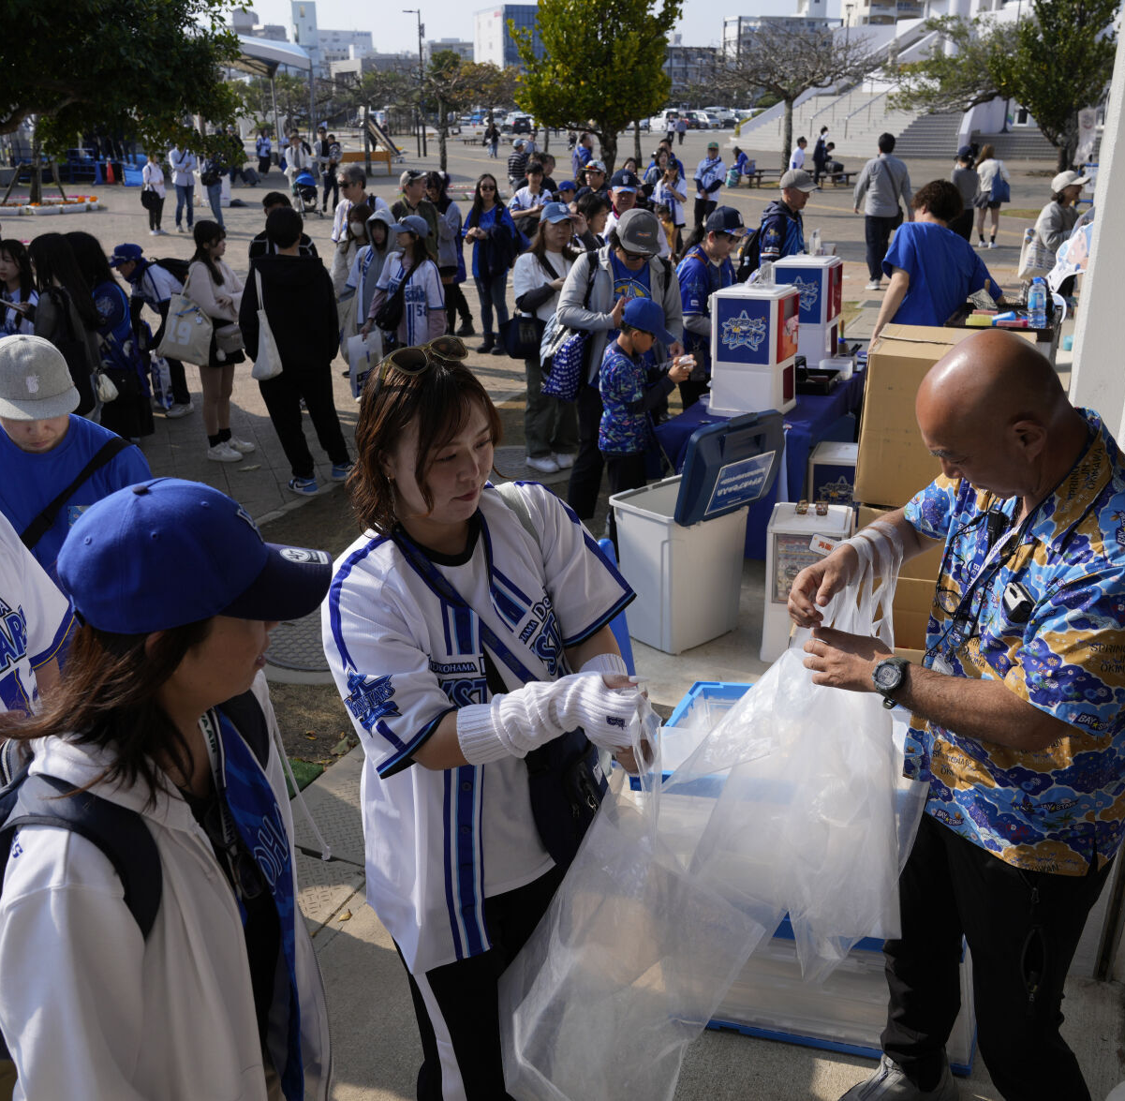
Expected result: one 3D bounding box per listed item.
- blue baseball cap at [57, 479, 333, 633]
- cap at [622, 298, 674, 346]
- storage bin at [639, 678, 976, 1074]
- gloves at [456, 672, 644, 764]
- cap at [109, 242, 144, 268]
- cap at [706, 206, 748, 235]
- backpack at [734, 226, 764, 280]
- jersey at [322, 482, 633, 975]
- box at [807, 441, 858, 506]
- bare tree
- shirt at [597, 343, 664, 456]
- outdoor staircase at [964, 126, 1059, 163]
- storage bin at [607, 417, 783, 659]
[{"bbox_3d":[-0.391,-0.008,1.206,0.270,0.154,0.180,-17,24,-22],"label":"blue baseball cap"},{"bbox_3d":[0.411,-1.036,5.125,0.256,0.145,0.171,23,24,3],"label":"cap"},{"bbox_3d":[0.566,0.724,2.677,0.720,0.670,0.470,4,22,12],"label":"storage bin"},{"bbox_3d":[-0.017,0.238,1.630,0.270,0.120,0.110,-9,19,16],"label":"gloves"},{"bbox_3d":[-3.385,-2.284,8.900,0.270,0.150,0.180,-21,25,-10],"label":"cap"},{"bbox_3d":[0.879,-1.765,6.150,0.270,0.155,0.180,19,27,24],"label":"cap"},{"bbox_3d":[1.285,-1.997,7.850,0.200,0.450,0.300,7,22,19],"label":"backpack"},{"bbox_3d":[-0.135,0.273,1.920,0.520,0.760,0.360,-14,28,-30],"label":"jersey"},{"bbox_3d":[1.269,-0.170,5.167,0.310,0.550,0.330,5,22,15],"label":"box"},{"bbox_3d":[7.348,-13.776,35.416,5.400,4.700,5.300,4,21,11],"label":"bare tree"},{"bbox_3d":[0.324,-0.757,5.700,0.270,0.540,0.380,2,21,7],"label":"shirt"},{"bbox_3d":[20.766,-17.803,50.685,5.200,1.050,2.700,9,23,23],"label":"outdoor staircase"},{"bbox_3d":[0.547,-0.082,4.896,0.450,0.960,0.460,-17,26,-36],"label":"storage bin"}]

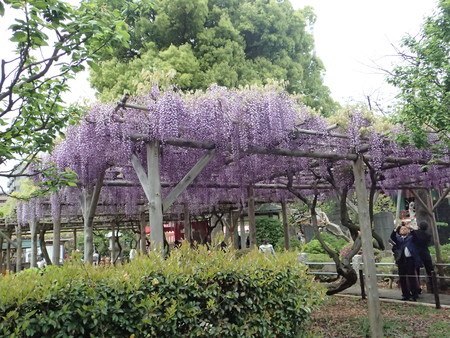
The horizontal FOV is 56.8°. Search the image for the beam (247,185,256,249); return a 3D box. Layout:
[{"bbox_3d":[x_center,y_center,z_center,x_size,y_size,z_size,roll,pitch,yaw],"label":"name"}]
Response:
[{"bbox_3d":[0.501,1.377,7.229,0.115,2.470,0.115,2,-9,-33],"label":"beam"}]

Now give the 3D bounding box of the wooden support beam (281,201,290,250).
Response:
[{"bbox_3d":[1.536,1.746,10.351,0.120,2.470,0.120,2,-9,-33],"label":"wooden support beam"}]

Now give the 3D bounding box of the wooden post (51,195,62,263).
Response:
[{"bbox_3d":[-2.982,1.554,7.378,0.125,2.470,0.125,2,-9,-33],"label":"wooden post"}]

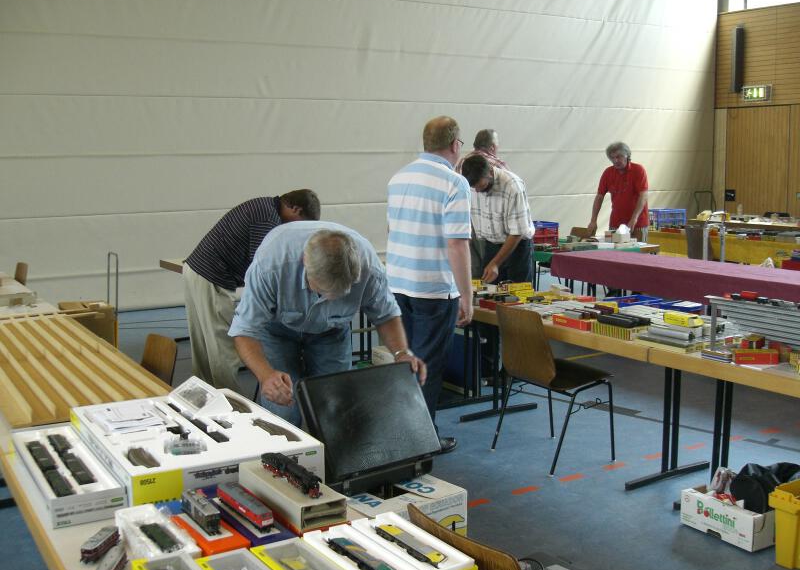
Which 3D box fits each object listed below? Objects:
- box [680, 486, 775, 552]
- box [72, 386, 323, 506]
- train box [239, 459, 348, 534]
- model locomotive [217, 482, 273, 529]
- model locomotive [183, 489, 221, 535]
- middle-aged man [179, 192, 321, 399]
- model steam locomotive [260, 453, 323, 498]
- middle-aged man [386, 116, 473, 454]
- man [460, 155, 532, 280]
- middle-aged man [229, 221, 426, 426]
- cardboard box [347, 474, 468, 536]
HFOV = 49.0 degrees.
[{"bbox_3d":[1.408,0.957,3.673,0.260,0.145,0.345,-5,9,-33],"label":"box"},{"bbox_3d":[-0.556,0.417,2.306,0.449,0.100,0.637,-5,9,-31],"label":"box"},{"bbox_3d":[-0.245,0.459,1.961,0.103,0.051,0.320,-5,9,-32],"label":"train box"},{"bbox_3d":[-0.326,0.462,1.847,0.036,0.043,0.195,-6,9,-33],"label":"model locomotive"},{"bbox_3d":[-0.418,0.475,1.861,0.031,0.045,0.160,-5,9,-32],"label":"model locomotive"},{"bbox_3d":[-0.830,0.134,5.152,0.900,1.380,0.520,-5,9,-32],"label":"middle-aged man"},{"bbox_3d":[-0.246,0.410,1.971,0.034,0.045,0.252,-5,9,-32],"label":"model steam locomotive"},{"bbox_3d":[0.156,0.006,4.659,0.480,1.760,0.340,6,10,40],"label":"middle-aged man"},{"bbox_3d":[0.668,-0.102,6.128,0.720,1.580,0.550,-5,9,-32],"label":"man"},{"bbox_3d":[-0.321,0.397,3.524,0.670,1.300,0.820,-3,8,-17],"label":"middle-aged man"},{"bbox_3d":[-0.058,0.923,3.512,0.420,0.255,0.500,-7,10,-37],"label":"cardboard box"}]

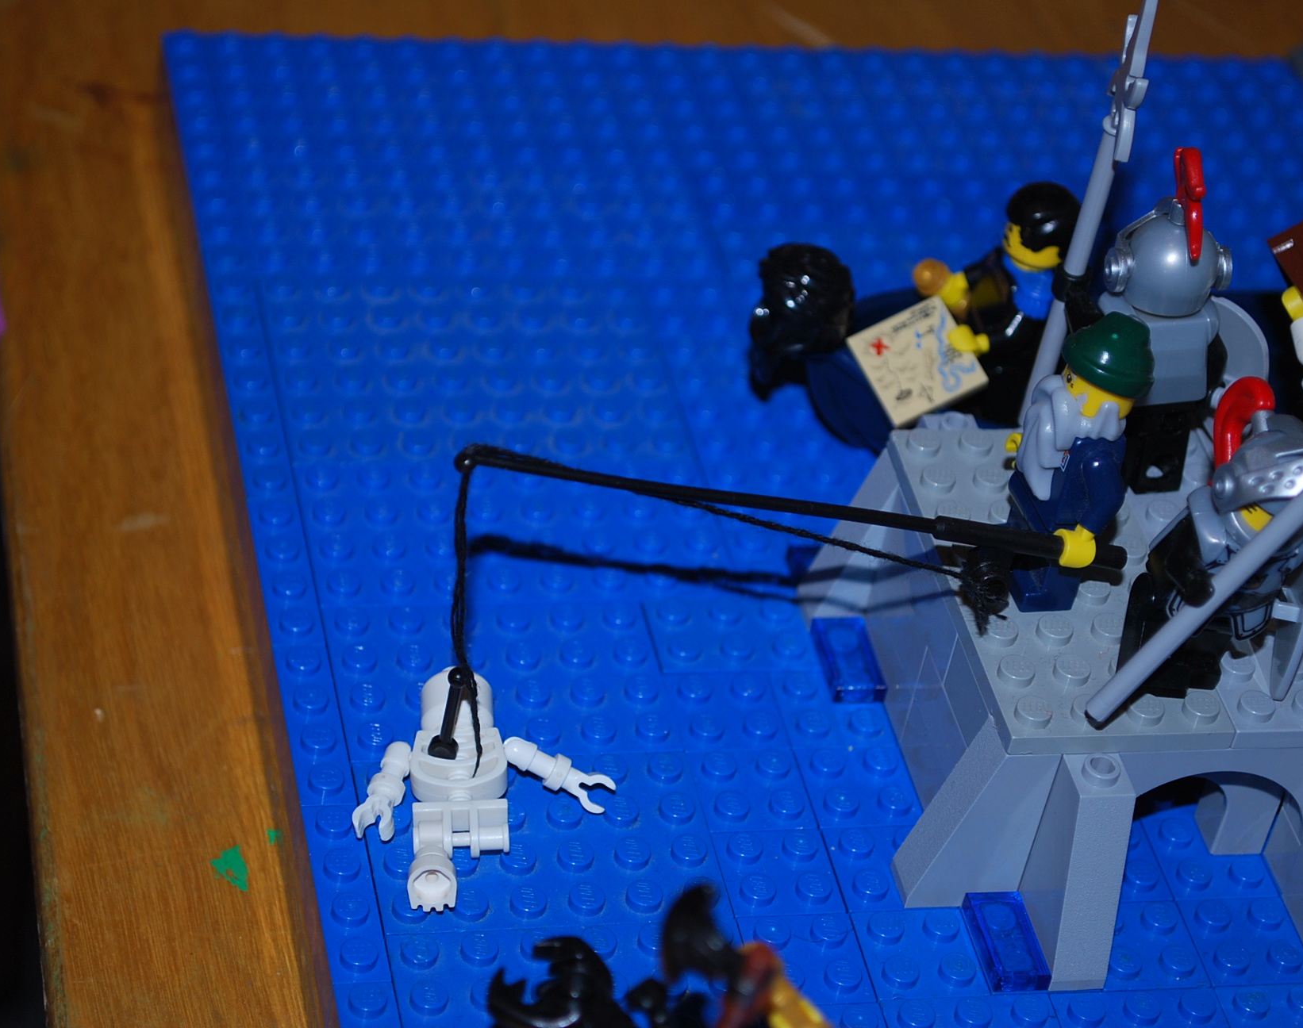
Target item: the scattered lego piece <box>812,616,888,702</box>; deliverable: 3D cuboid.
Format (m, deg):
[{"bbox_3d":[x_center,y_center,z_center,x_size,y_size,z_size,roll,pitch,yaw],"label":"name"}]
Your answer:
[{"bbox_3d":[0.029,0.022,0.518,0.008,0.003,0.016,-1,41,-15],"label":"scattered lego piece"}]

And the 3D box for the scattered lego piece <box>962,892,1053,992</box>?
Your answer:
[{"bbox_3d":[0.048,0.058,0.478,0.008,0.003,0.016,-1,41,-15],"label":"scattered lego piece"}]

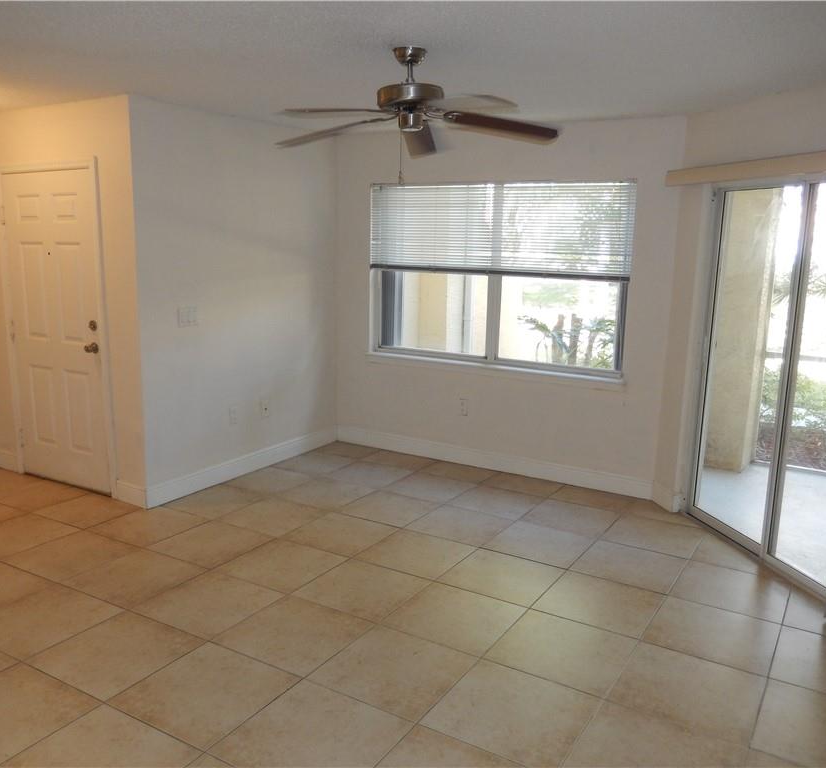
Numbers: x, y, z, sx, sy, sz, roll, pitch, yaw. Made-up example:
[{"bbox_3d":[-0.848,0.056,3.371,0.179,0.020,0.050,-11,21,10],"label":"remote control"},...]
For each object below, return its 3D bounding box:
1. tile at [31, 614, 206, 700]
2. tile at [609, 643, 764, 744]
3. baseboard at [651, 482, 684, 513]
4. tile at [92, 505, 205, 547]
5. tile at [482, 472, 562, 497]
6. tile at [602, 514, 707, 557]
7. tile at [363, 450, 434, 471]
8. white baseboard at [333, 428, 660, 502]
[{"bbox_3d":[-1.177,1.069,2.944,0.492,0.010,0.492,7,12,31],"label":"tile"},{"bbox_3d":[1.046,1.149,2.790,0.497,0.010,0.497,7,12,30],"label":"tile"},{"bbox_3d":[1.624,0.733,4.777,0.018,0.126,0.244,0,10,-9],"label":"baseboard"},{"bbox_3d":[-1.513,0.822,4.285,0.492,0.012,0.492,7,12,31],"label":"tile"},{"bbox_3d":[0.767,0.703,5.151,0.492,0.010,0.375,7,12,31],"label":"tile"},{"bbox_3d":[1.404,0.884,4.338,0.498,0.010,0.500,7,12,30],"label":"tile"},{"bbox_3d":[-0.110,0.601,5.698,0.500,0.010,0.355,7,12,30],"label":"tile"},{"bbox_3d":[0.481,0.564,5.590,2.640,0.124,0.016,7,12,31],"label":"white baseboard"}]

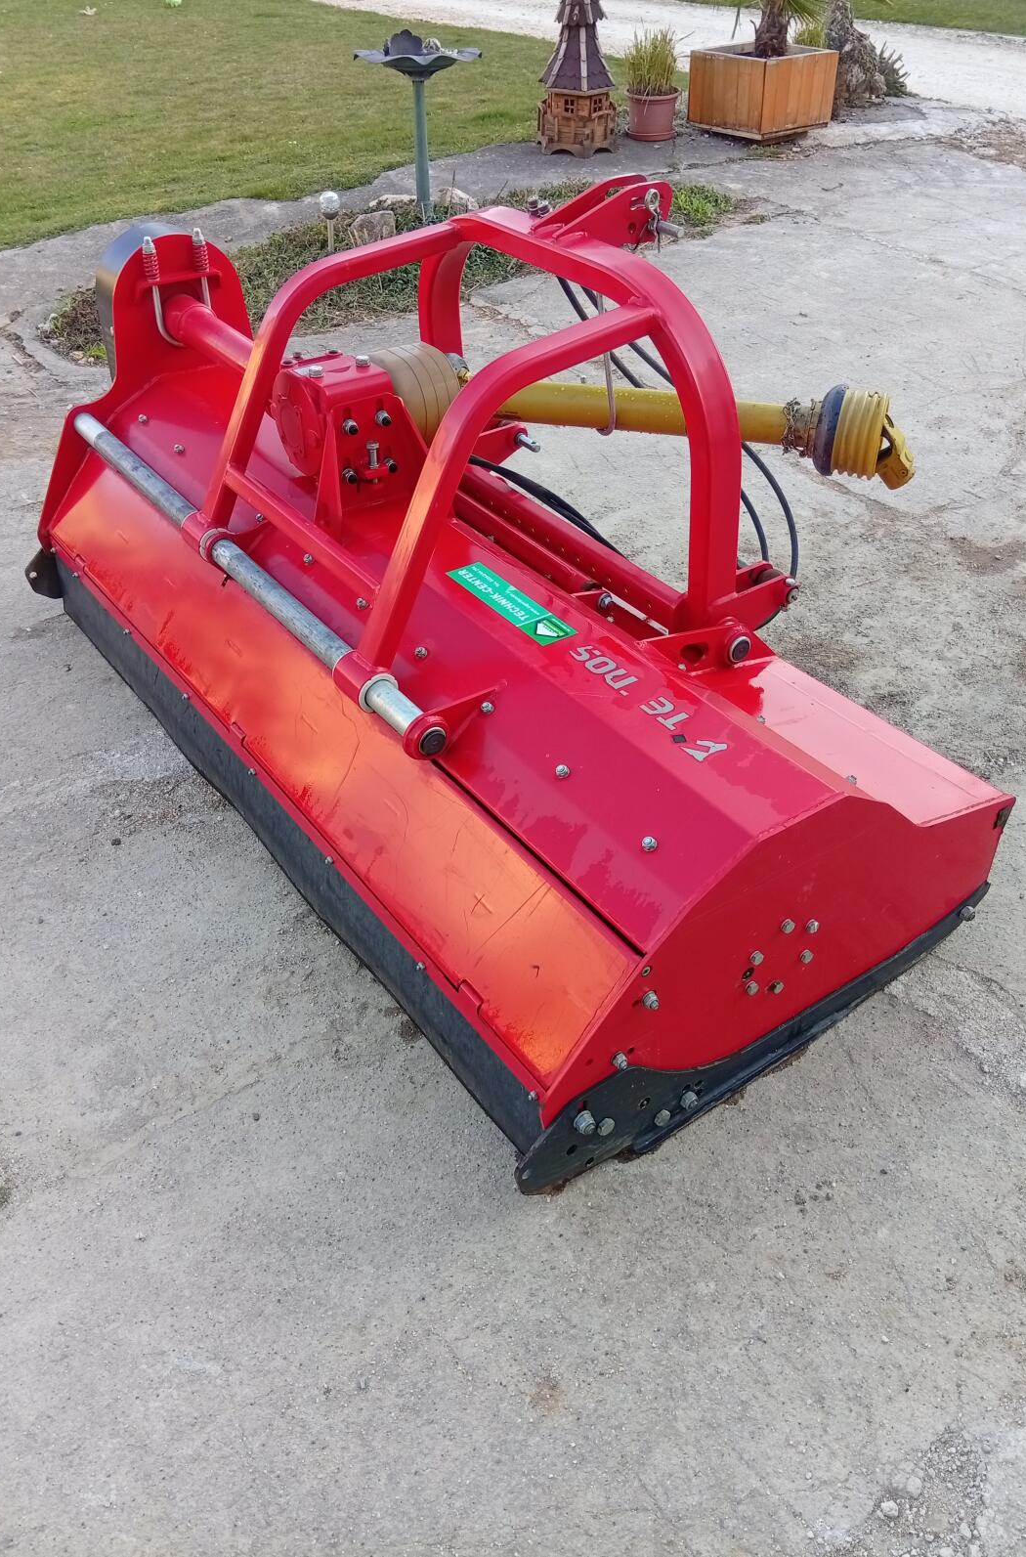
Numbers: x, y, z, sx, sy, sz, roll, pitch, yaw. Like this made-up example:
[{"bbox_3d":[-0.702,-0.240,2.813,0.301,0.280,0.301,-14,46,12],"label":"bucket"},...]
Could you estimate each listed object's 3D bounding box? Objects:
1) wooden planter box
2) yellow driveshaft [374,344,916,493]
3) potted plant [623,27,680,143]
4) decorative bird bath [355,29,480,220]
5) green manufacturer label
[{"bbox_3d":[1.501,-4.131,7.276,0.604,0.403,0.604,-26,45,-28],"label":"wooden planter box"},{"bbox_3d":[0.235,-0.691,2.287,0.980,0.200,0.200,3,39,5],"label":"yellow driveshaft"},{"bbox_3d":[0.800,-4.005,7.035,0.320,0.530,0.320,-1,38,0],"label":"potted plant"},{"bbox_3d":[-0.419,-2.993,5.627,0.560,0.740,0.560,-1,38,0],"label":"decorative bird bath"},{"bbox_3d":[-0.005,-0.291,2.014,0.070,0.004,0.287,-24,44,-26],"label":"green manufacturer label"}]

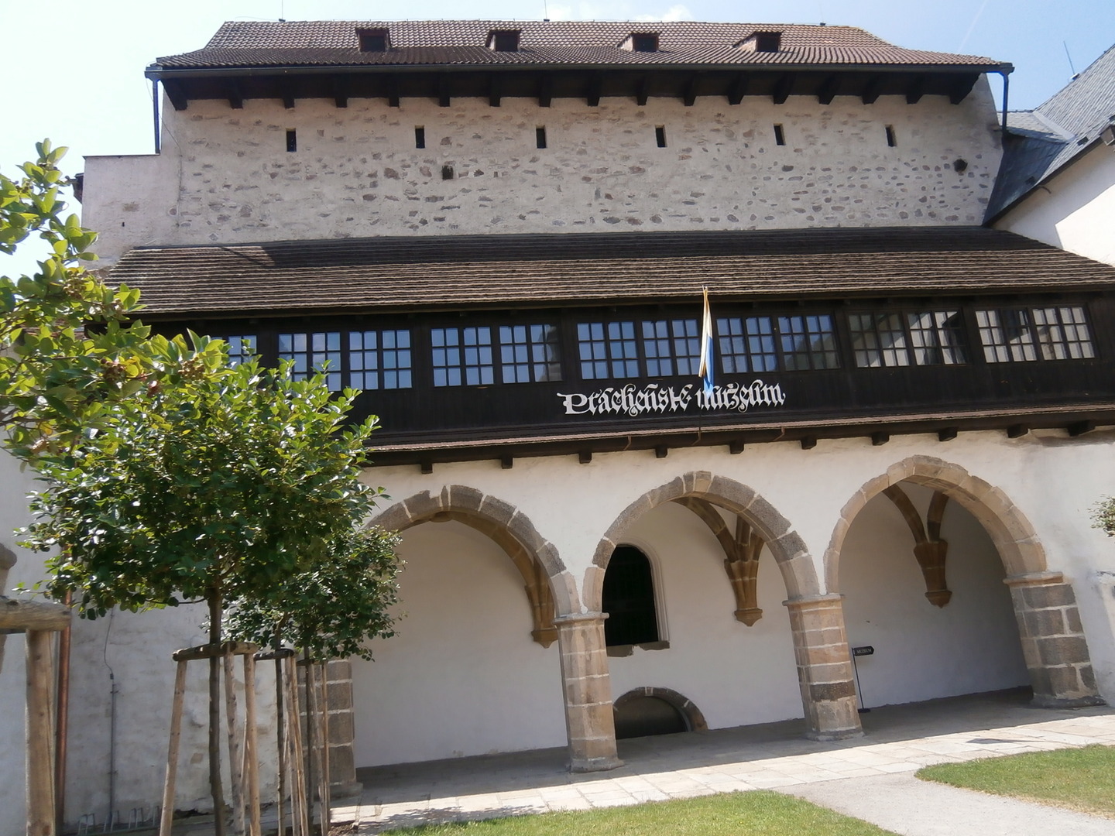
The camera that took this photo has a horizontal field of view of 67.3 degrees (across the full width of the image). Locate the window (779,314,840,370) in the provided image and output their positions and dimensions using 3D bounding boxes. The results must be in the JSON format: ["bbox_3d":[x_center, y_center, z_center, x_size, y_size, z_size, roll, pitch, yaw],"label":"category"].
[{"bbox_3d":[4.186,-1.243,14.011,0.945,0.947,0.090,-3,-12,-9],"label":"window"}]

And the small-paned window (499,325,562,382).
[{"bbox_3d":[-0.431,-1.078,13.901,0.992,1.008,0.080,-3,-13,-9],"label":"small-paned window"}]

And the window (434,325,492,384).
[{"bbox_3d":[-1.392,-0.913,12.381,0.930,0.942,0.088,-3,-13,-7],"label":"window"}]

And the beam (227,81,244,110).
[{"bbox_3d":[-6.530,-6.532,16.895,0.200,0.270,0.620,-3,-13,-9],"label":"beam"}]

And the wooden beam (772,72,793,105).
[{"bbox_3d":[4.674,-6.745,17.067,0.239,0.220,0.870,-3,-12,-8],"label":"wooden beam"}]

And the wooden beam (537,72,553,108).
[{"bbox_3d":[-0.188,-6.431,16.349,0.211,0.220,0.890,-3,-12,-8],"label":"wooden beam"}]

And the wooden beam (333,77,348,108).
[{"bbox_3d":[-4.472,-6.679,17.220,0.200,0.270,0.620,-3,-13,-9],"label":"wooden beam"}]

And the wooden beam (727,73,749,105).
[{"bbox_3d":[3.733,-6.683,16.919,0.226,0.220,0.890,-3,-12,-8],"label":"wooden beam"}]

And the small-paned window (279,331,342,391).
[{"bbox_3d":[-3.943,-0.899,13.363,0.973,0.984,0.080,-3,-13,-9],"label":"small-paned window"}]

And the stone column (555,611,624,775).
[{"bbox_3d":[0.509,4.087,12.722,0.740,2.229,0.660,-3,-12,-9],"label":"stone column"}]

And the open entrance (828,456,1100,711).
[{"bbox_3d":[6.471,2.754,14.039,4.419,4.237,0.550,-3,-12,-9],"label":"open entrance"}]

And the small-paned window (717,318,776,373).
[{"bbox_3d":[3.131,-1.194,13.839,0.955,0.952,0.090,-3,-12,-9],"label":"small-paned window"}]

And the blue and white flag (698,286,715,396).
[{"bbox_3d":[2.327,-1.190,13.227,0.190,1.750,0.300,-3,7,-9],"label":"blue and white flag"}]

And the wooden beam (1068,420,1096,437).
[{"bbox_3d":[9.395,0.189,15.013,0.160,0.200,0.420,-3,-13,-9],"label":"wooden beam"}]

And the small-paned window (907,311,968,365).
[{"bbox_3d":[6.809,-1.426,15.005,1.017,0.997,0.080,-3,-13,-9],"label":"small-paned window"}]

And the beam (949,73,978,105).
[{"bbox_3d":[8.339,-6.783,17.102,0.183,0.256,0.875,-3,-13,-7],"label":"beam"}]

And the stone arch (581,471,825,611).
[{"bbox_3d":[2.183,1.963,13.537,3.820,2.111,0.500,-3,-12,-9],"label":"stone arch"}]

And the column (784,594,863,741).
[{"bbox_3d":[3.882,3.595,12.212,0.663,1.988,0.587,-3,-13,-7],"label":"column"}]

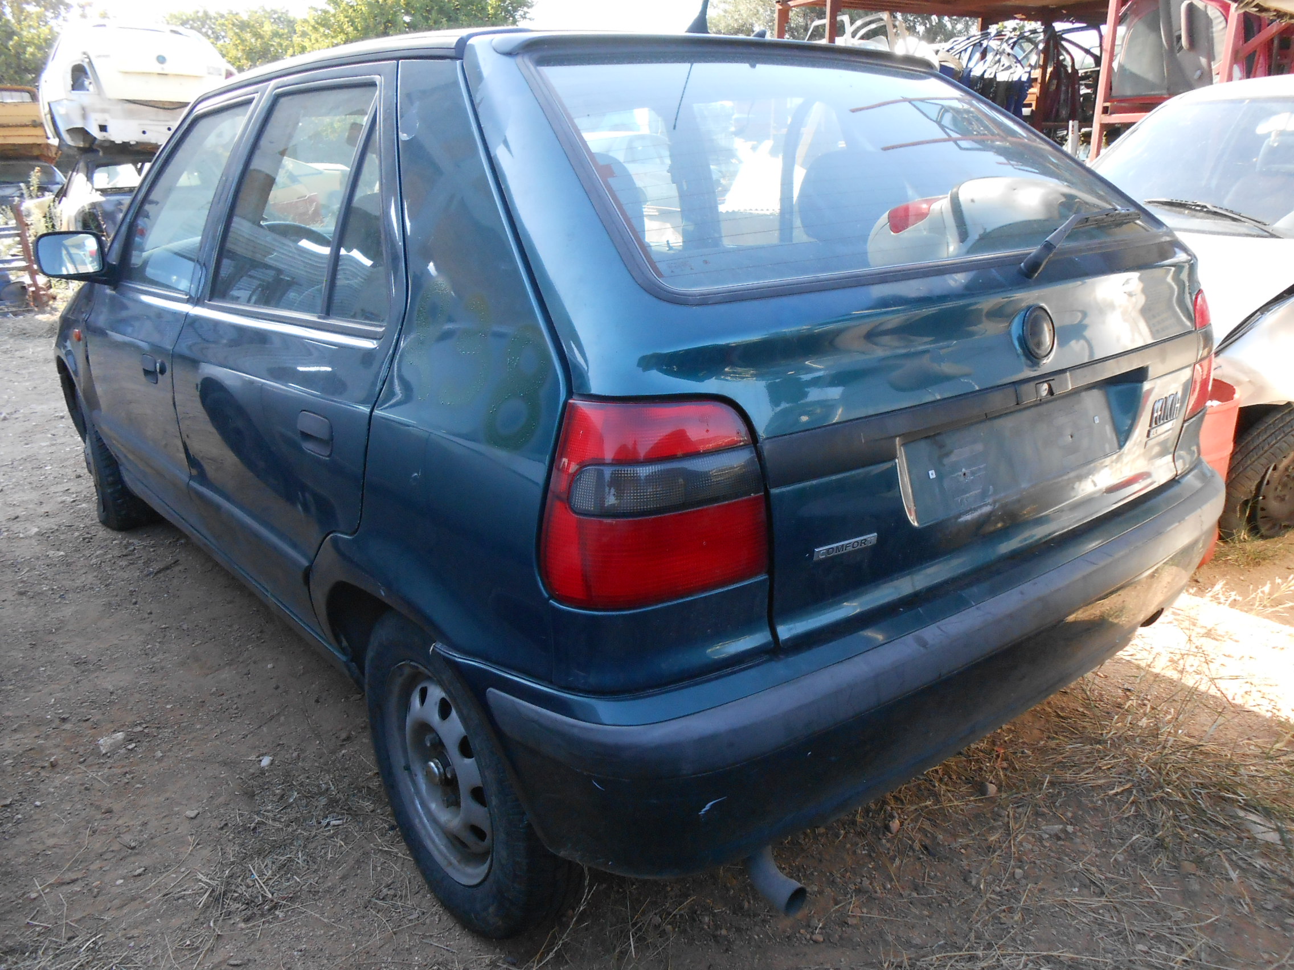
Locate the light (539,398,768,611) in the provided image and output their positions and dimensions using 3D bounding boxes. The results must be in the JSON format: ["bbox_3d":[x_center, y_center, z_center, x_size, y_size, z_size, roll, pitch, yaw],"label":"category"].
[{"bbox_3d":[0.014,0.006,1.081,0.225,0.230,0.135,-13,21,-33],"label":"light"}]

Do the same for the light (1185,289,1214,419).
[{"bbox_3d":[1.039,-0.260,1.882,0.225,0.230,0.135,-17,23,-41],"label":"light"}]

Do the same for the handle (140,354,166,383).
[{"bbox_3d":[-1.133,-0.266,2.227,0.038,0.074,0.145,-15,22,-37],"label":"handle"}]

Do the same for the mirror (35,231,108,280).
[{"bbox_3d":[-1.492,-0.594,2.513,0.170,0.125,0.090,-15,22,-37],"label":"mirror"}]

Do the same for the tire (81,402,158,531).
[{"bbox_3d":[-1.872,-0.101,3.398,0.170,0.555,0.555,-11,20,-30],"label":"tire"}]

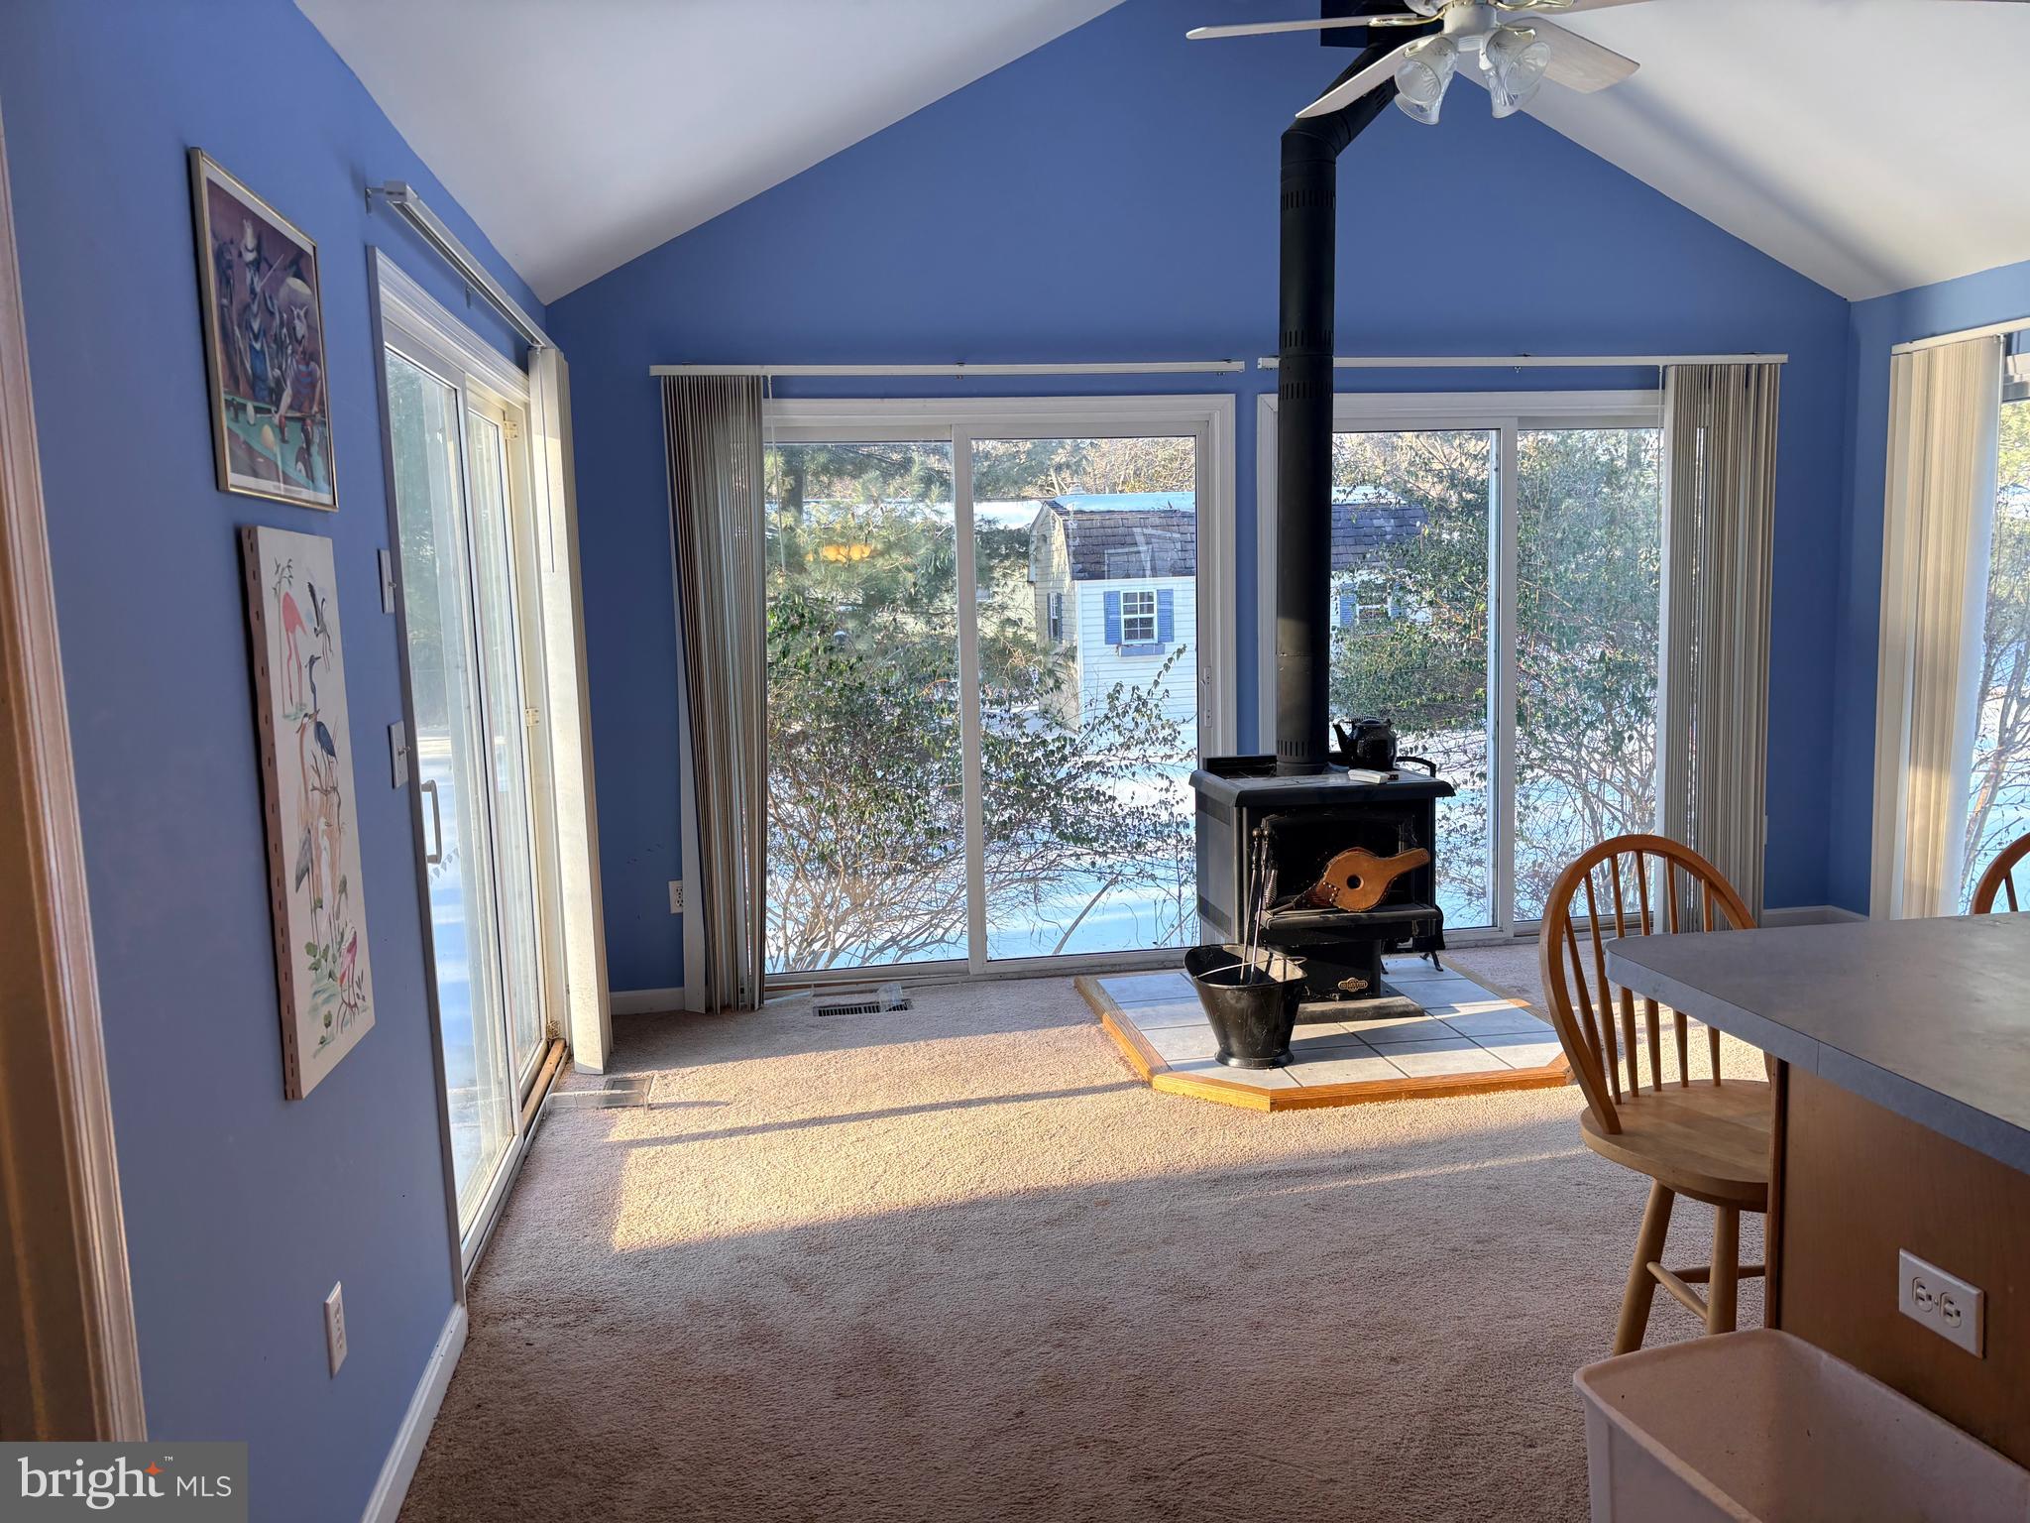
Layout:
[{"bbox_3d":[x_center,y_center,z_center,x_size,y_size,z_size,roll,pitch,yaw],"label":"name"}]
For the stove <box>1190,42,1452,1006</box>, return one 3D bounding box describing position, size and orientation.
[{"bbox_3d":[0.945,-0.708,4.780,0.700,3.030,0.580,-3,7,-9],"label":"stove"}]

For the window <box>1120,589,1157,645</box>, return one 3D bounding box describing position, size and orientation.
[{"bbox_3d":[1.663,-1.940,20.500,0.490,0.730,0.070,-3,7,-9],"label":"window"}]

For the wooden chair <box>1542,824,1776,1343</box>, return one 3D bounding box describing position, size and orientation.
[{"bbox_3d":[1.109,0.652,2.369,0.460,1.030,0.540,-3,7,-13],"label":"wooden chair"}]

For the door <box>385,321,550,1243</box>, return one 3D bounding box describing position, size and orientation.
[{"bbox_3d":[-1.316,0.009,3.879,0.120,2.020,1.870,-3,7,-9],"label":"door"}]

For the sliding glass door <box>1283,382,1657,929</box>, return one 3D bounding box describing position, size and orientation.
[{"bbox_3d":[1.846,-0.343,5.749,1.920,2.050,0.120,-3,7,-9],"label":"sliding glass door"}]

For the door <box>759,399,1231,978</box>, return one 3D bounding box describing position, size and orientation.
[{"bbox_3d":[-0.142,-0.243,5.441,1.920,2.060,0.120,-3,7,-9],"label":"door"}]

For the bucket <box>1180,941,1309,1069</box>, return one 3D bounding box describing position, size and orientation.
[{"bbox_3d":[0.681,0.708,4.489,0.370,0.310,0.320,2,8,28],"label":"bucket"}]

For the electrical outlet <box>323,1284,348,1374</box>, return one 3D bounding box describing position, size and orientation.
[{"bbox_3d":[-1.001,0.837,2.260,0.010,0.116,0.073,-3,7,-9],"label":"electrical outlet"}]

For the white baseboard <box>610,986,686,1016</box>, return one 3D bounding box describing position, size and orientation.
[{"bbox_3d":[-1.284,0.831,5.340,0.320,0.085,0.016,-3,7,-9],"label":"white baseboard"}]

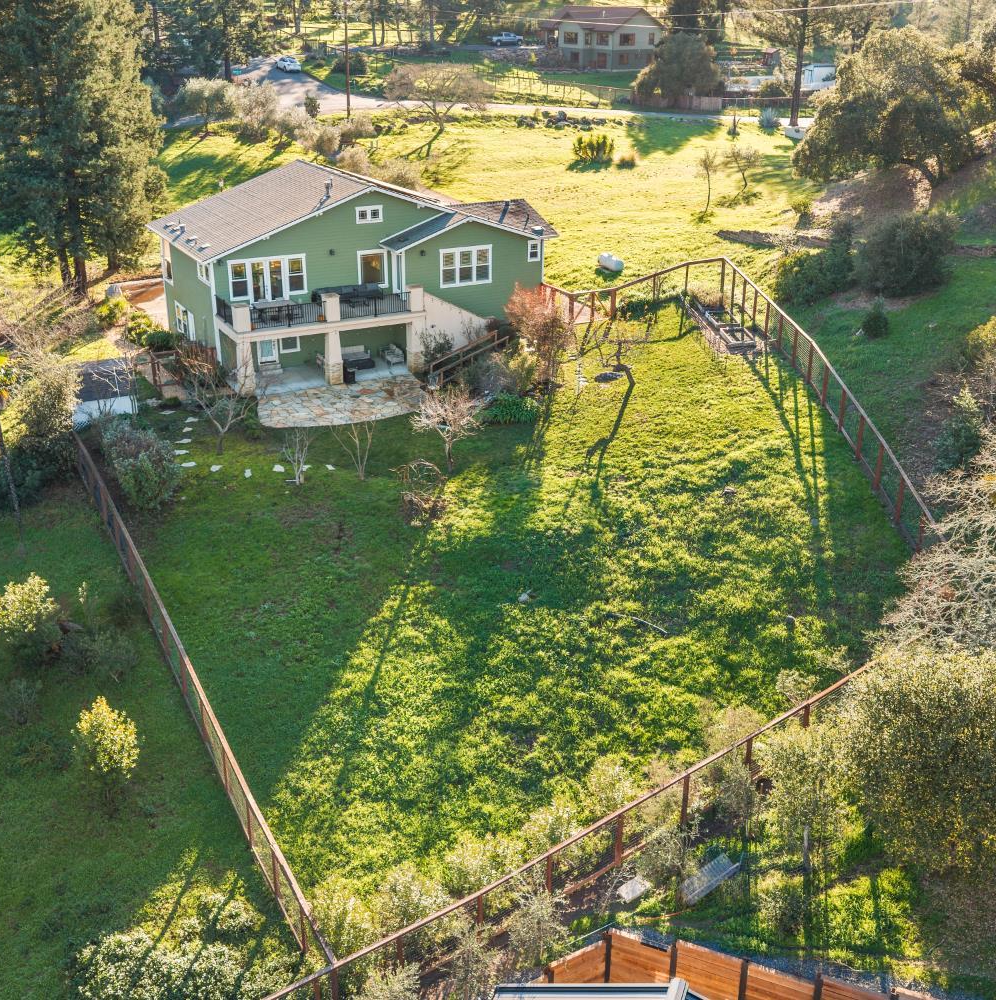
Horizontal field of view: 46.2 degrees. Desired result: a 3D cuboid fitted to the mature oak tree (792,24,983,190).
[{"bbox_3d":[28.522,-28.845,86.064,13.020,10.790,12.080,8,24,16],"label":"mature oak tree"}]

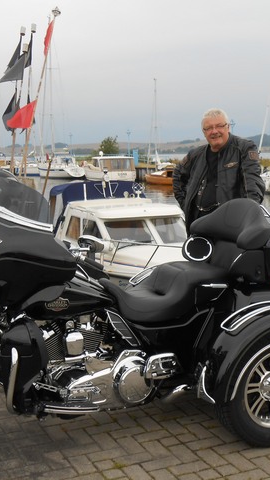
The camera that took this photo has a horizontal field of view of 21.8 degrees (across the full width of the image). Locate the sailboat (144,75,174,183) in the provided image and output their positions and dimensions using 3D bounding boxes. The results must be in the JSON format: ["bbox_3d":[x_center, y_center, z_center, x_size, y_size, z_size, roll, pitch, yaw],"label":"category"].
[{"bbox_3d":[2.305,-8.607,56.372,2.100,8.800,6.600,-4,8,-25],"label":"sailboat"}]

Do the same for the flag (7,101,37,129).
[{"bbox_3d":[-2.018,-2.251,12.600,0.520,0.500,0.120,0,7,3],"label":"flag"}]

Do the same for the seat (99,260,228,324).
[{"bbox_3d":[0.118,0.288,3.939,0.740,0.270,0.400,-4,8,-24],"label":"seat"}]

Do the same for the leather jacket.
[{"bbox_3d":[0.565,-0.382,4.750,0.620,0.680,0.360,1,7,18],"label":"leather jacket"}]

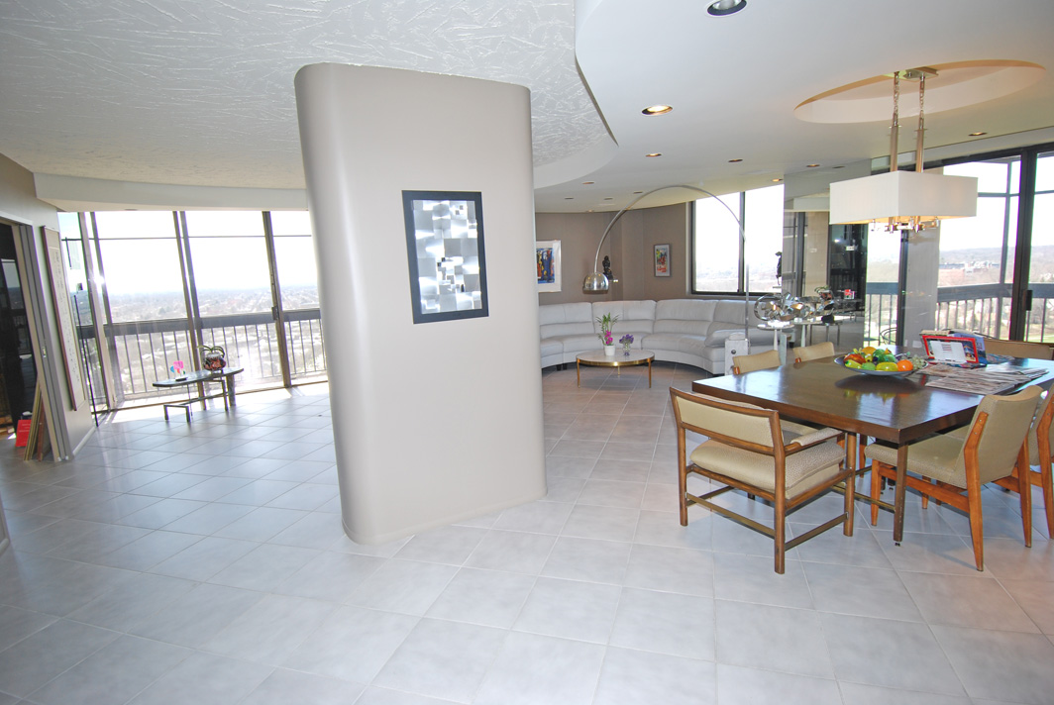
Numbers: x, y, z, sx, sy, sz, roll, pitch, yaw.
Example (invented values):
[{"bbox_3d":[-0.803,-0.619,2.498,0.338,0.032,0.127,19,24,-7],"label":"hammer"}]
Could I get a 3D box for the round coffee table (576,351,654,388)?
[{"bbox_3d":[1.160,0.222,6.895,1.004,0.380,1.004,-3,8,0],"label":"round coffee table"}]

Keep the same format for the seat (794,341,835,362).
[{"bbox_3d":[2.365,0.370,3.939,0.483,0.818,0.587,-7,9,-24],"label":"seat"}]

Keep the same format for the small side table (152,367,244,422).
[{"bbox_3d":[-4.037,0.523,6.536,0.537,0.454,1.032,1,9,25],"label":"small side table"}]

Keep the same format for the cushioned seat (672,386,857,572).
[{"bbox_3d":[1.270,0.591,2.861,0.694,0.814,0.648,-8,10,-30],"label":"cushioned seat"}]

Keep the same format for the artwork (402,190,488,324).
[{"bbox_3d":[-0.451,-0.547,3.024,0.471,0.729,0.029,-8,10,-28],"label":"artwork"}]

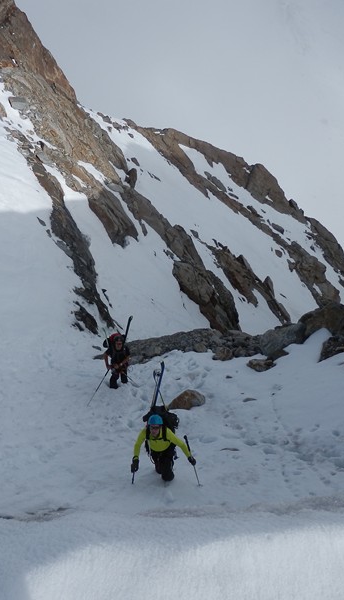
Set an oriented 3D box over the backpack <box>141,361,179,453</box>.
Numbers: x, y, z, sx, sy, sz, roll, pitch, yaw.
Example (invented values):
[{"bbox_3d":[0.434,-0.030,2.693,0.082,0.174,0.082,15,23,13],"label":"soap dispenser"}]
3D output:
[{"bbox_3d":[-0.168,1.601,8.346,0.520,1.400,0.420,0,34,0],"label":"backpack"}]

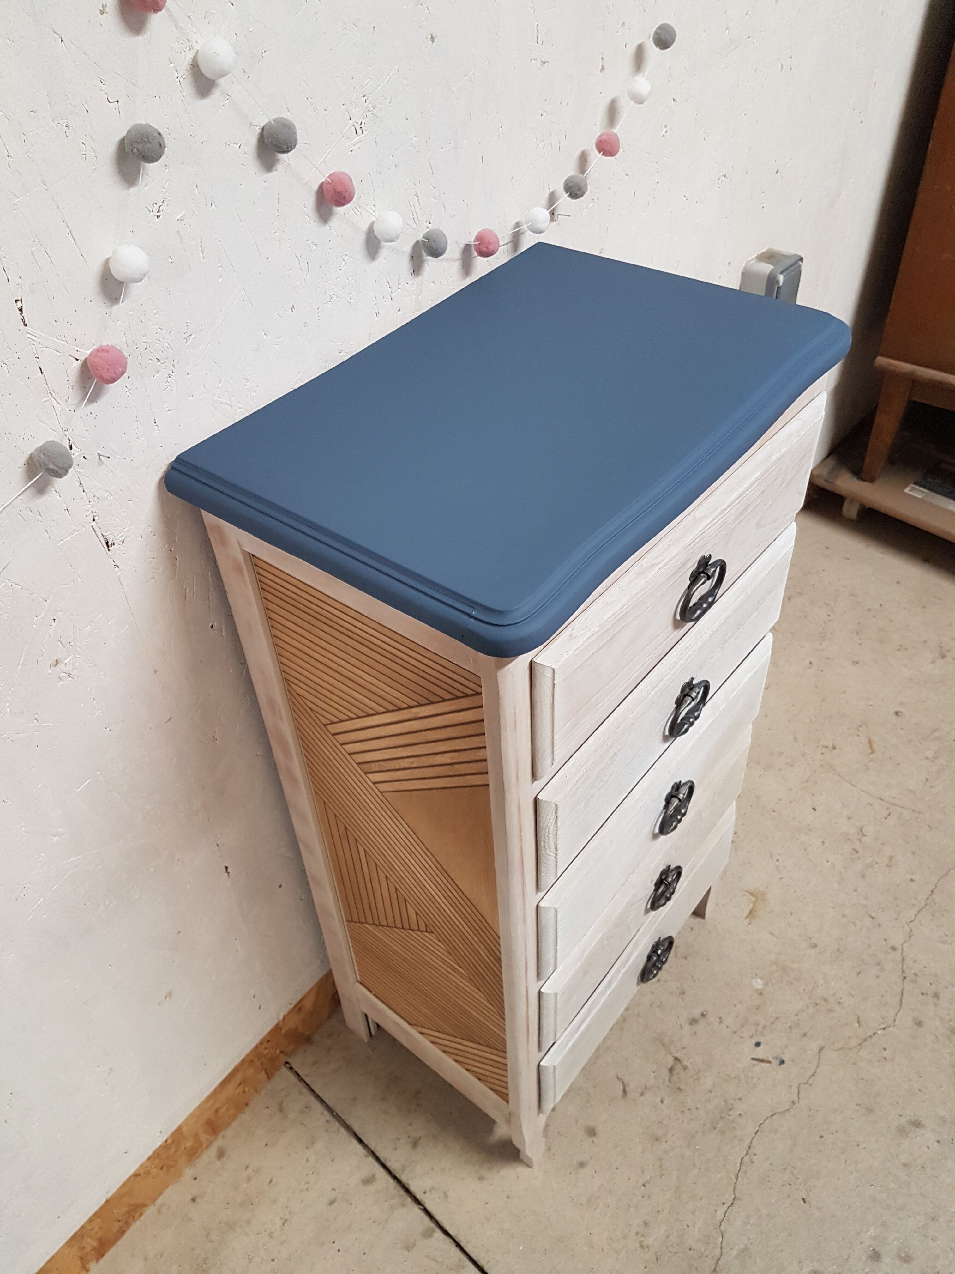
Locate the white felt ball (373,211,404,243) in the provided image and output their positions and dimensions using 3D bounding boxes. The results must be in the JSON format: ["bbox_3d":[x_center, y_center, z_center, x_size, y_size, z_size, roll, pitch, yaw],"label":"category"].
[{"bbox_3d":[-0.071,-0.327,0.763,0.023,0.023,0.023,-2,42,2],"label":"white felt ball"}]

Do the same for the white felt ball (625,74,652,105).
[{"bbox_3d":[0.168,-0.568,0.994,0.025,0.025,0.025,-2,42,2],"label":"white felt ball"}]

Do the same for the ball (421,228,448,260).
[{"bbox_3d":[-0.036,-0.333,0.810,0.023,0.023,0.023,-2,42,2],"label":"ball"}]

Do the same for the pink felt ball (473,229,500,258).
[{"bbox_3d":[0.008,-0.353,0.859,0.024,0.024,0.024,-2,42,2],"label":"pink felt ball"}]

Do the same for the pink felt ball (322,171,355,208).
[{"bbox_3d":[-0.108,-0.349,0.746,0.025,0.025,0.025,-2,42,2],"label":"pink felt ball"}]

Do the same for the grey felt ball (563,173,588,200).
[{"bbox_3d":[0.096,-0.436,0.927,0.023,0.023,0.023,-2,42,2],"label":"grey felt ball"}]

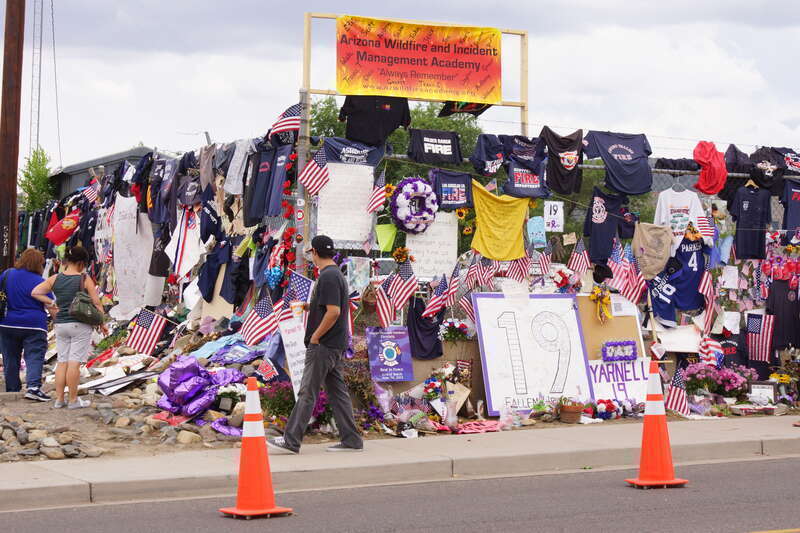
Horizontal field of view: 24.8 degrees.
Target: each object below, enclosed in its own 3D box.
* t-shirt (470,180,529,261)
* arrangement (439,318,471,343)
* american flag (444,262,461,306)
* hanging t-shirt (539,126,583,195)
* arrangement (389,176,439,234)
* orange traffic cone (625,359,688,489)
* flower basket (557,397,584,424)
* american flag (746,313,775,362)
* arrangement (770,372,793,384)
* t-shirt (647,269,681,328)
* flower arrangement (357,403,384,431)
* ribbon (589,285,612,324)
[{"bbox_3d":[0.953,-0.440,17.442,0.599,0.766,0.120,0,-1,-33],"label":"t-shirt"},{"bbox_3d":[0.501,0.588,16.746,0.290,0.221,0.270,0,-1,-33],"label":"arrangement"},{"bbox_3d":[0.490,0.168,17.000,0.180,0.420,0.120,1,0,-25],"label":"american flag"},{"bbox_3d":[1.595,-1.053,18.100,0.520,0.690,0.160,1,0,-30],"label":"hanging t-shirt"},{"bbox_3d":[0.124,-0.561,16.750,0.500,0.530,0.150,0,0,-32],"label":"arrangement"},{"bbox_3d":[1.886,1.156,13.430,0.380,0.914,0.380,1,0,-17],"label":"orange traffic cone"},{"bbox_3d":[1.600,1.352,17.100,0.250,0.260,0.250,1,0,0],"label":"flower basket"},{"bbox_3d":[3.522,0.694,17.800,0.280,0.470,0.040,1,1,-28],"label":"american flag"},{"bbox_3d":[3.707,1.093,17.700,0.190,0.120,0.180,1,1,-28],"label":"arrangement"},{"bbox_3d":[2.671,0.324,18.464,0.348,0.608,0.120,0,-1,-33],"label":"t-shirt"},{"bbox_3d":[-0.244,1.284,15.600,0.220,0.230,0.200,1,1,-28],"label":"flower arrangement"},{"bbox_3d":[1.981,0.375,18.000,0.240,0.400,0.100,1,0,-24],"label":"ribbon"}]

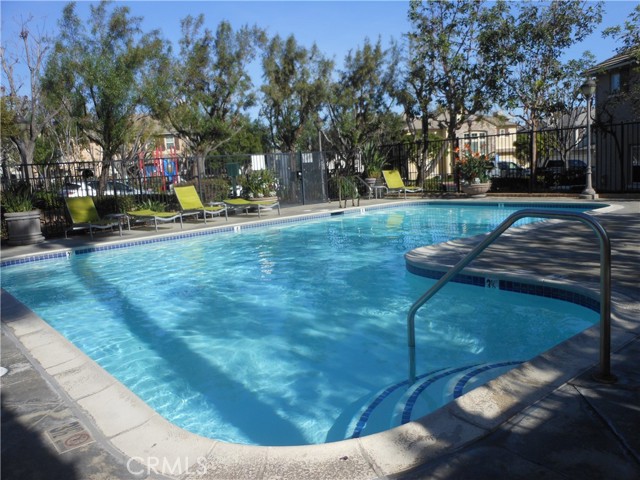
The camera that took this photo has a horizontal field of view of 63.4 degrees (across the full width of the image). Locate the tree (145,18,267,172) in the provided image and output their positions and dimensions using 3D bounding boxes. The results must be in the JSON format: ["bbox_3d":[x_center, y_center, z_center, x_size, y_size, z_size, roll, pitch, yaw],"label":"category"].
[{"bbox_3d":[-3.704,-4.095,17.169,3.850,6.210,3.600,-5,8,-11],"label":"tree"}]

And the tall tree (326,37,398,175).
[{"bbox_3d":[1.666,-4.693,19.963,2.900,5.908,2.900,-3,8,5],"label":"tall tree"}]

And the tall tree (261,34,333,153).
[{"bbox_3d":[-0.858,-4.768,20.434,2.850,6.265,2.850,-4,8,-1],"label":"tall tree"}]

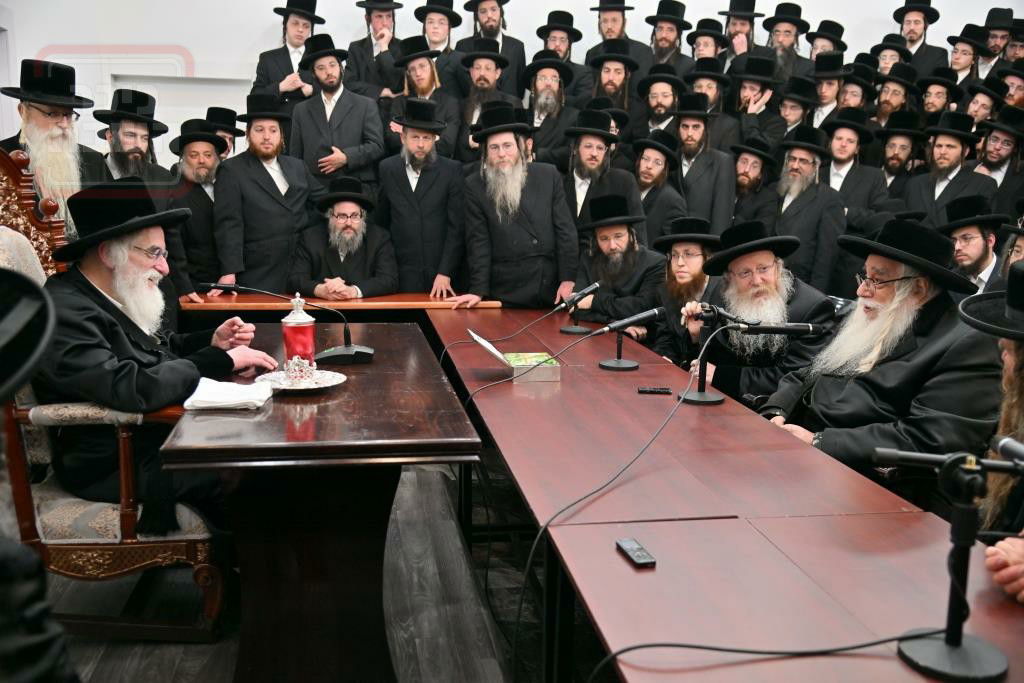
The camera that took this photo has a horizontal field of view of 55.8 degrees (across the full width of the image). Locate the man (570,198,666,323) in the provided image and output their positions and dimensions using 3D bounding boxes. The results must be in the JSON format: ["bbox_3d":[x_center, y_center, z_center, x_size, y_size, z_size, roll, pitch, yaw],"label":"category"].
[{"bbox_3d":[0.533,-0.074,4.895,0.600,1.330,0.750,4,11,23],"label":"man"}]

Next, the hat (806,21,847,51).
[{"bbox_3d":[2.176,-2.100,6.650,0.300,0.135,0.330,20,12,23],"label":"hat"}]

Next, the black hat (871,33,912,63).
[{"bbox_3d":[2.904,-2.246,7.400,0.330,0.155,0.355,4,4,22],"label":"black hat"}]

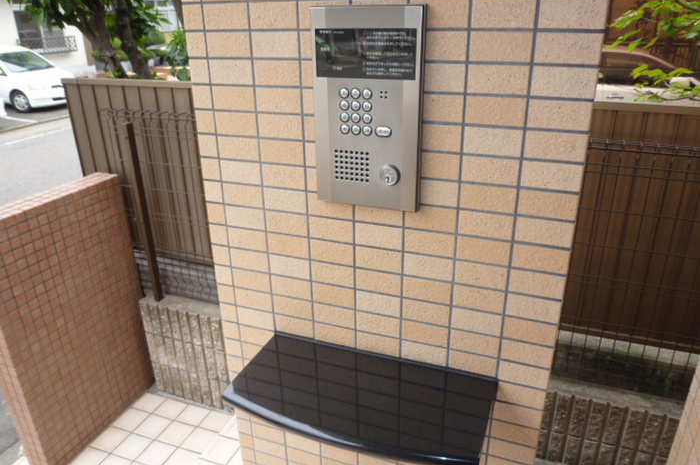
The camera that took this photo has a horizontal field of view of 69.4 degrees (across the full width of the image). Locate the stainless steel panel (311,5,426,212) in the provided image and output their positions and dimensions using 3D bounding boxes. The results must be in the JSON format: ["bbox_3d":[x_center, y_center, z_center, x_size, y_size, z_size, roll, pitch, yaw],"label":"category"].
[{"bbox_3d":[0.031,-0.209,0.884,0.194,0.345,0.024,8,24,20],"label":"stainless steel panel"}]

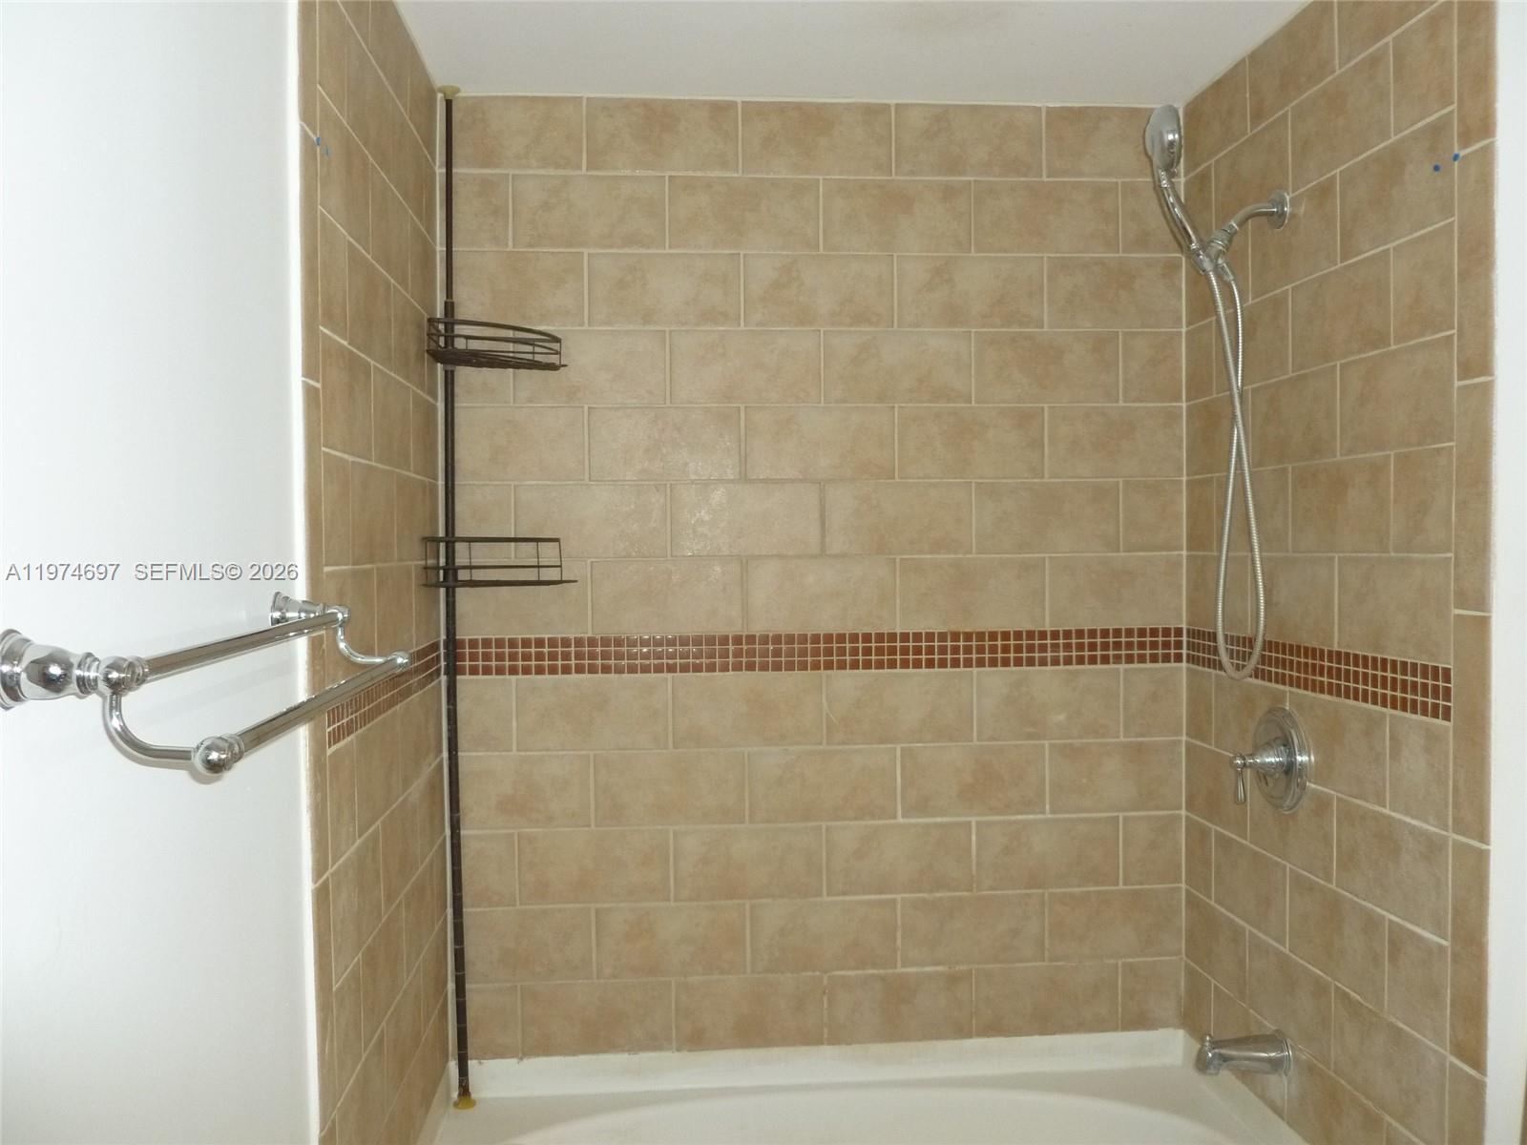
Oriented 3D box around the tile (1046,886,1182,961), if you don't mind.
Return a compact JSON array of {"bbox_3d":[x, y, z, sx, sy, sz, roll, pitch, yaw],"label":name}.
[{"bbox_3d":[0.727,0.729,2.568,0.290,0.145,0.010,-1,1,-5],"label":"tile"}]

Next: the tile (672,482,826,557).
[{"bbox_3d":[-0.034,-0.106,2.481,0.304,0.149,0.010,-1,1,-5],"label":"tile"}]

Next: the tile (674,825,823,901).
[{"bbox_3d":[-0.028,0.582,2.489,0.303,0.148,0.010,-1,1,-5],"label":"tile"}]

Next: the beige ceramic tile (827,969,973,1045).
[{"bbox_3d":[0.276,0.874,2.493,0.296,0.142,0.010,-1,1,-5],"label":"beige ceramic tile"}]

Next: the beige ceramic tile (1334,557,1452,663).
[{"bbox_3d":[0.939,0.049,1.844,0.010,0.149,0.296,-1,1,-5],"label":"beige ceramic tile"}]

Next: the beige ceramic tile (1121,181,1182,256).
[{"bbox_3d":[0.797,-0.727,2.538,0.134,0.149,0.010,-1,1,-5],"label":"beige ceramic tile"}]

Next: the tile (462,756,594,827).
[{"bbox_3d":[-0.481,0.436,2.449,0.277,0.148,0.010,-1,1,-5],"label":"tile"}]

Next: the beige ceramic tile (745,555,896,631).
[{"bbox_3d":[0.118,0.044,2.492,0.302,0.144,0.010,-1,1,-5],"label":"beige ceramic tile"}]

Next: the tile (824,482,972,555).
[{"bbox_3d":[0.271,-0.107,2.479,0.296,0.144,0.010,-1,1,-5],"label":"tile"}]

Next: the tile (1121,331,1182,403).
[{"bbox_3d":[0.791,-0.416,2.517,0.126,0.145,0.010,-1,1,-5],"label":"tile"}]

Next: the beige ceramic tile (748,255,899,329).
[{"bbox_3d":[0.112,-0.563,2.479,0.303,0.146,0.010,-1,1,-5],"label":"beige ceramic tile"}]

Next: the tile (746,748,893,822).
[{"bbox_3d":[0.120,0.424,2.472,0.298,0.145,0.010,-1,1,-5],"label":"tile"}]

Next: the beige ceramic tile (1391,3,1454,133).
[{"bbox_3d":[0.936,-0.710,1.745,0.010,0.149,0.142,-1,1,-5],"label":"beige ceramic tile"}]

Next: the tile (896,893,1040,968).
[{"bbox_3d":[0.425,0.724,2.507,0.297,0.144,0.010,-1,1,-5],"label":"tile"}]

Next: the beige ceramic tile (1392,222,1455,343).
[{"bbox_3d":[0.936,-0.404,1.745,0.010,0.146,0.140,-1,1,-5],"label":"beige ceramic tile"}]

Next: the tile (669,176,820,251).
[{"bbox_3d":[-0.038,-0.716,2.469,0.304,0.149,0.010,-1,1,-5],"label":"tile"}]

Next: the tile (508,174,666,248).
[{"bbox_3d":[-0.342,-0.710,2.439,0.299,0.145,0.010,-1,1,-5],"label":"tile"}]

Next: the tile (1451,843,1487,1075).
[{"bbox_3d":[0.955,0.515,1.663,0.010,0.304,0.078,-1,1,-5],"label":"tile"}]

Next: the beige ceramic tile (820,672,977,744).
[{"bbox_3d":[0.277,0.274,2.509,0.303,0.148,0.010,-1,1,-5],"label":"beige ceramic tile"}]

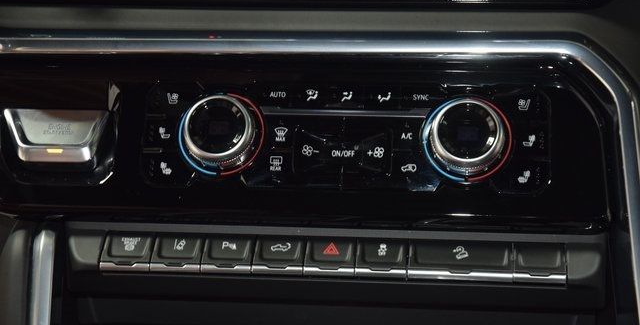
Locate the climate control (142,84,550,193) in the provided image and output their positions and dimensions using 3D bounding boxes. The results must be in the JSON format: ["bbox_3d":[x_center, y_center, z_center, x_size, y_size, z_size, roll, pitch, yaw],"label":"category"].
[{"bbox_3d":[0.012,-0.011,0.664,0.184,0.045,0.018,1,-17,6],"label":"climate control"}]

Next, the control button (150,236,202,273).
[{"bbox_3d":[-0.065,0.042,0.663,0.022,0.015,0.008,1,-30,6],"label":"control button"}]

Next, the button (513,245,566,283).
[{"bbox_3d":[0.098,0.045,0.647,0.022,0.015,0.008,1,-30,6],"label":"button"}]

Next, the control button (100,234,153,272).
[{"bbox_3d":[-0.088,0.041,0.666,0.022,0.015,0.008,1,-30,6],"label":"control button"}]

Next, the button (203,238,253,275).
[{"bbox_3d":[-0.041,0.042,0.661,0.022,0.015,0.008,1,-30,6],"label":"button"}]

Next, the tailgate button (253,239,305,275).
[{"bbox_3d":[-0.019,0.043,0.659,0.022,0.015,0.008,1,-30,6],"label":"tailgate button"}]

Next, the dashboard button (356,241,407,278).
[{"bbox_3d":[0.028,0.043,0.654,0.022,0.015,0.008,1,-30,6],"label":"dashboard button"}]

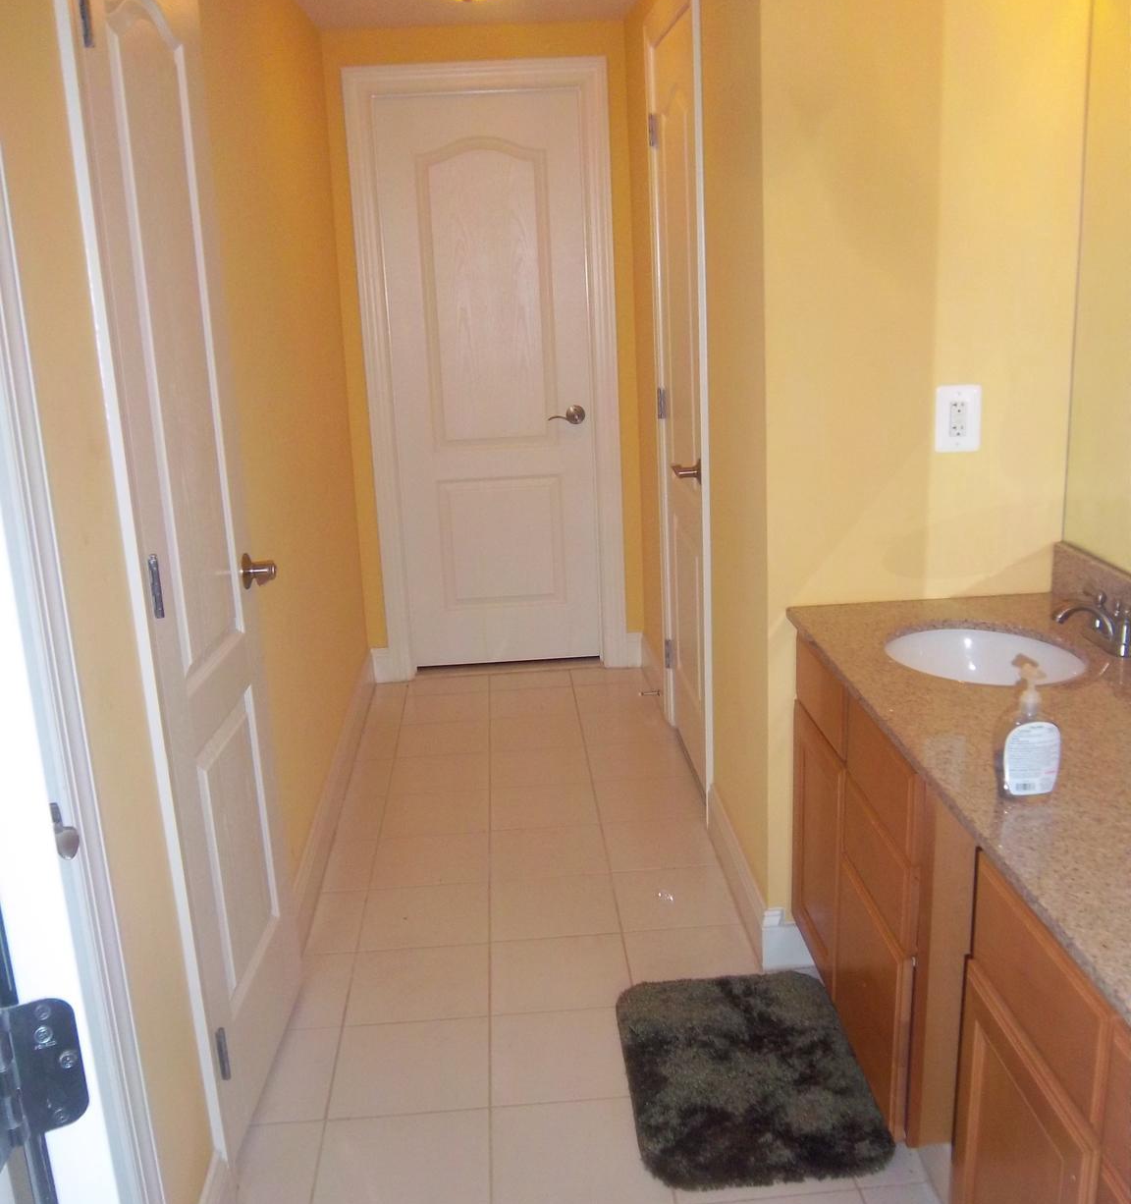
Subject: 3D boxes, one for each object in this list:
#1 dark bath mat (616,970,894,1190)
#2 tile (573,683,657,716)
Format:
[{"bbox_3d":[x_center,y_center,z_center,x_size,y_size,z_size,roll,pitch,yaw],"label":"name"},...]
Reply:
[{"bbox_3d":[0.346,0.898,2.356,0.453,0.028,0.606,-3,16,-3],"label":"dark bath mat"},{"bbox_3d":[0.180,0.348,4.361,0.282,0.010,0.284,-3,16,-3],"label":"tile"}]

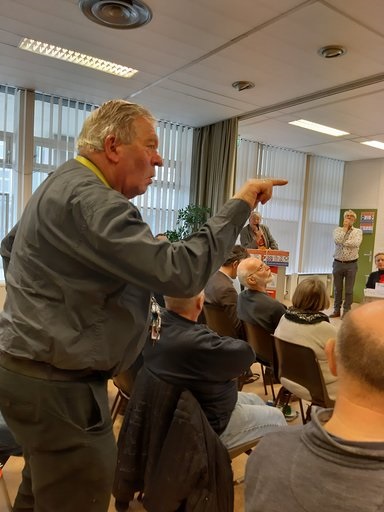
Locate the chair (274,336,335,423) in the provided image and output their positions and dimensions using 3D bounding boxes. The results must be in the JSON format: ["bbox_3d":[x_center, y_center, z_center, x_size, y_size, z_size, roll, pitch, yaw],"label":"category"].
[{"bbox_3d":[0.793,0.903,2.501,0.520,0.800,0.430,0,5,-34],"label":"chair"}]

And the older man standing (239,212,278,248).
[{"bbox_3d":[1.041,0.133,6.568,0.580,1.722,0.400,4,5,6],"label":"older man standing"}]

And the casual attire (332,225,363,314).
[{"bbox_3d":[2.690,0.246,6.997,0.510,1.500,0.330,7,6,38],"label":"casual attire"}]

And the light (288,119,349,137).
[{"bbox_3d":[1.914,-1.908,5.926,1.150,0.060,0.250,0,5,-34],"label":"light"}]

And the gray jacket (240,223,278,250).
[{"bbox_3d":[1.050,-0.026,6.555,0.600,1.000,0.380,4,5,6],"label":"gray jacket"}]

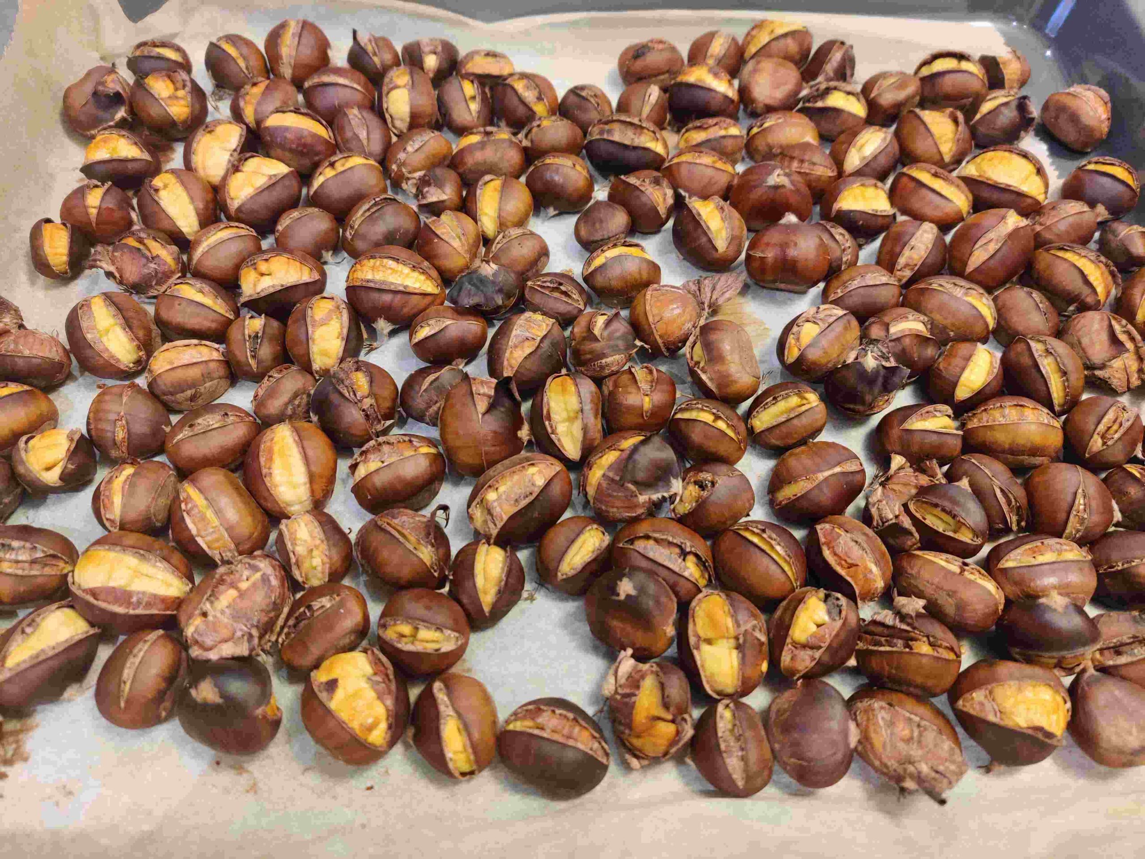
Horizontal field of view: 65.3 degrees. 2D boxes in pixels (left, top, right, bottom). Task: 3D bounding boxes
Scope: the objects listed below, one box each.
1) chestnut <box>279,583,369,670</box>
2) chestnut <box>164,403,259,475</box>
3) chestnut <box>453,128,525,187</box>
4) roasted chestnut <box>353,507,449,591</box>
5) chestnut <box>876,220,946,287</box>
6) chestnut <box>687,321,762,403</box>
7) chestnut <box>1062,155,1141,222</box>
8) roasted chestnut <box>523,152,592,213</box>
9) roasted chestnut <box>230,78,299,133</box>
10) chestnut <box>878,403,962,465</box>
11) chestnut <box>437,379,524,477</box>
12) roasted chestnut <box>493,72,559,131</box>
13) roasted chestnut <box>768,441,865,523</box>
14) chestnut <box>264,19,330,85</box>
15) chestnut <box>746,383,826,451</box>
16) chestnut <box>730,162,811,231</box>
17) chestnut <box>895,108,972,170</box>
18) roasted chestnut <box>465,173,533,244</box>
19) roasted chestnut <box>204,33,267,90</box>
[{"bbox_3d":[-0.077,0.061,0.278,0.021,0.023,0.031,39,67,20],"label":"chestnut"},{"bbox_3d":[-0.126,0.003,0.311,0.032,0.024,0.022,-23,62,-13],"label":"chestnut"},{"bbox_3d":[-0.035,-0.114,0.374,0.030,0.023,0.025,0,57,0],"label":"chestnut"},{"bbox_3d":[-0.052,0.037,0.276,0.029,0.023,0.026,30,62,18],"label":"roasted chestnut"},{"bbox_3d":[0.134,-0.070,0.354,0.025,0.025,0.030,11,60,7],"label":"chestnut"},{"bbox_3d":[0.054,-0.024,0.320,0.025,0.026,0.032,-17,59,-11],"label":"chestnut"},{"bbox_3d":[0.217,-0.099,0.368,0.029,0.024,0.027,13,61,7],"label":"chestnut"},{"bbox_3d":[-0.006,-0.103,0.371,0.028,0.022,0.025,10,61,6],"label":"roasted chestnut"},{"bbox_3d":[-0.136,-0.142,0.396,0.029,0.024,0.031,17,59,11],"label":"roasted chestnut"},{"bbox_3d":[0.115,0.002,0.297,0.027,0.019,0.022,0,58,0],"label":"chestnut"},{"bbox_3d":[-0.032,-0.001,0.312,0.029,0.028,0.037,-3,60,-2],"label":"chestnut"},{"bbox_3d":[-0.020,-0.140,0.382,0.030,0.023,0.026,30,63,17],"label":"roasted chestnut"},{"bbox_3d":[0.080,0.017,0.294,0.032,0.025,0.027,-21,60,-13],"label":"roasted chestnut"},{"bbox_3d":[-0.123,-0.169,0.401,0.028,0.025,0.032,-4,58,-2],"label":"chestnut"},{"bbox_3d":[0.072,-0.004,0.300,0.027,0.021,0.024,-22,60,-13],"label":"chestnut"},{"bbox_3d":[0.079,-0.092,0.354,0.032,0.025,0.028,0,60,1],"label":"chestnut"},{"bbox_3d":[0.156,-0.126,0.387,0.032,0.025,0.025,31,64,17],"label":"chestnut"},{"bbox_3d":[-0.029,-0.087,0.351,0.027,0.022,0.030,2,58,1],"label":"roasted chestnut"},{"bbox_3d":[-0.155,-0.170,0.413,0.030,0.024,0.025,28,63,16],"label":"roasted chestnut"}]

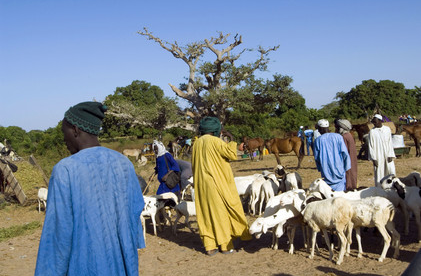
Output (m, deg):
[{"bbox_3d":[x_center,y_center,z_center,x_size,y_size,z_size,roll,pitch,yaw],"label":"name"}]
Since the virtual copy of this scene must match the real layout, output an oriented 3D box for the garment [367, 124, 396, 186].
[{"bbox_3d":[4.088,0.451,10.800,0.640,1.460,0.420,-4,1,13],"label":"garment"}]

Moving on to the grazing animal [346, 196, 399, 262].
[{"bbox_3d":[1.826,1.046,5.440,0.920,0.780,0.340,-3,1,34],"label":"grazing animal"}]

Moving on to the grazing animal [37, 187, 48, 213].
[{"bbox_3d":[-3.960,1.544,11.751,0.900,0.670,0.270,-5,0,-37],"label":"grazing animal"}]

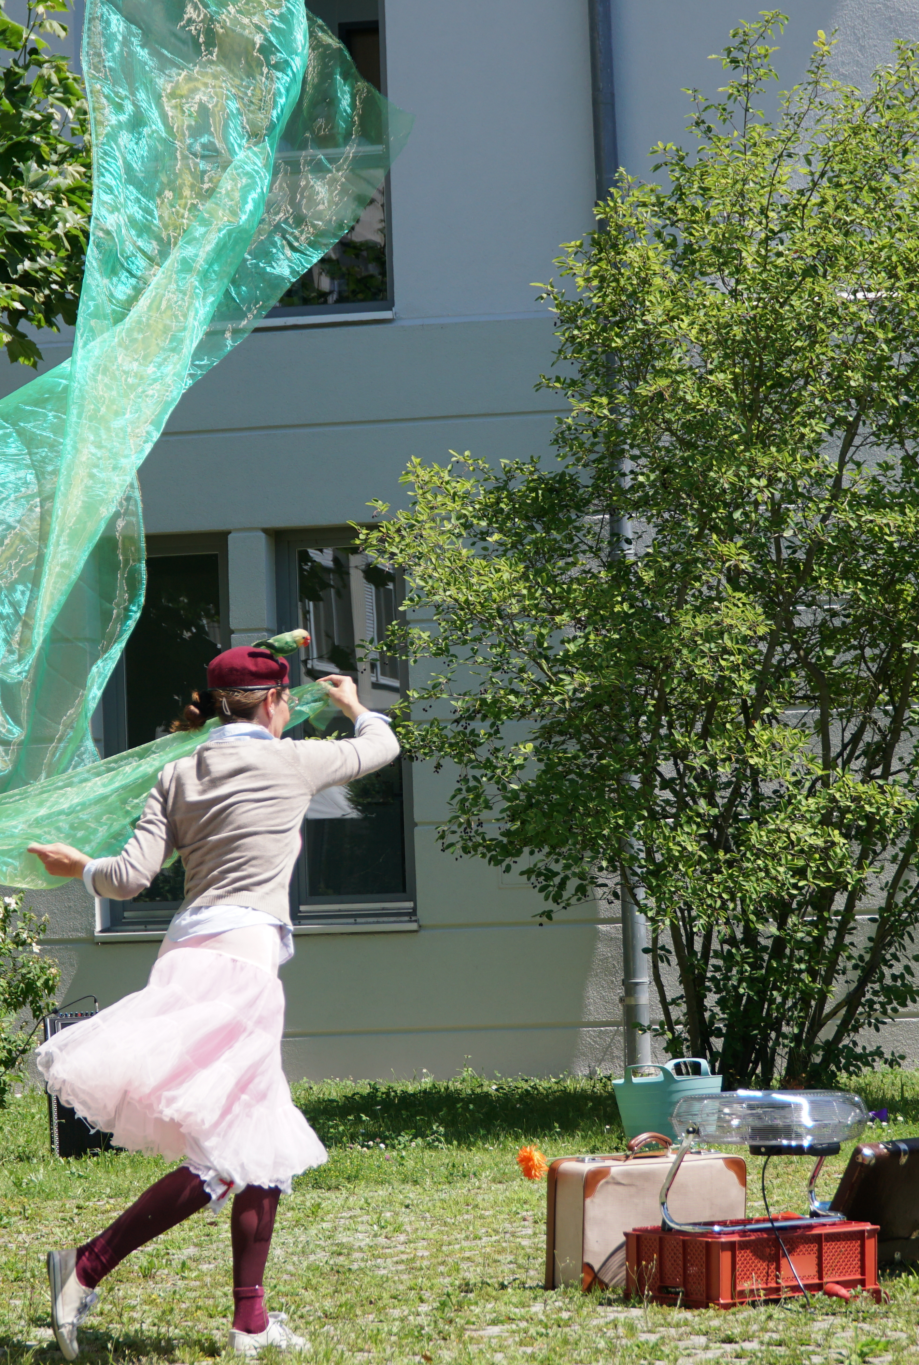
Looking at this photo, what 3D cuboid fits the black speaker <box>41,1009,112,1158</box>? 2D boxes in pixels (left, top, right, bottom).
[{"bbox_3d":[-1.495,1.662,17.110,0.420,0.600,0.320,-1,-4,-9],"label":"black speaker"}]

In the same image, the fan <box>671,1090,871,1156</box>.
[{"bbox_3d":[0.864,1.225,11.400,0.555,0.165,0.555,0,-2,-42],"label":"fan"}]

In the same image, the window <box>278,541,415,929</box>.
[{"bbox_3d":[-0.570,0.241,20.550,0.680,1.980,0.180,-2,-2,9],"label":"window"}]

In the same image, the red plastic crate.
[{"bbox_3d":[0.831,1.643,11.599,0.600,0.195,0.400,1,-5,-38],"label":"red plastic crate"}]

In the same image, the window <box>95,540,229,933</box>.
[{"bbox_3d":[-1.526,0.279,21.000,0.660,1.970,0.140,-3,-4,10],"label":"window"}]

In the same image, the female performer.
[{"bbox_3d":[-0.622,0.807,10.380,0.850,1.790,0.750,-4,-2,40],"label":"female performer"}]

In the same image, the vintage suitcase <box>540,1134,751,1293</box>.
[{"bbox_3d":[0.536,1.531,11.875,0.640,0.405,0.165,-1,-2,-40],"label":"vintage suitcase"}]

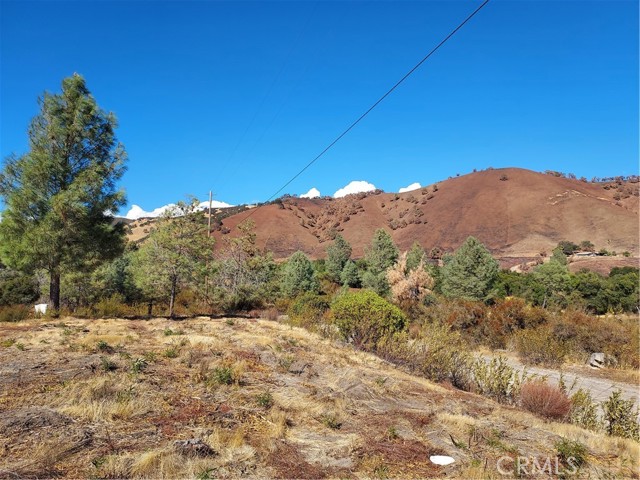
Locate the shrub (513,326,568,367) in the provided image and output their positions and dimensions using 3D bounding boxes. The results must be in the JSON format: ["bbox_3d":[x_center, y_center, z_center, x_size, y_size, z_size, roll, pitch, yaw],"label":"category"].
[{"bbox_3d":[6.858,3.312,13.800,1.710,1.220,1.590,1,-3,0],"label":"shrub"}]

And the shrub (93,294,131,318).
[{"bbox_3d":[-9.633,3.072,20.500,1.720,1.090,1.600,1,-3,0],"label":"shrub"}]

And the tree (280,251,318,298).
[{"bbox_3d":[-1.709,2.960,37.000,3.110,4.090,2.890,1,-3,0],"label":"tree"}]

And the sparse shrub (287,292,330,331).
[{"bbox_3d":[-0.415,2.578,16.000,1.550,1.340,1.450,1,-3,0],"label":"sparse shrub"}]

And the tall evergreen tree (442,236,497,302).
[{"bbox_3d":[13.309,2.582,39.500,5.060,5.670,4.710,1,-3,0],"label":"tall evergreen tree"}]

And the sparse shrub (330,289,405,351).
[{"bbox_3d":[1.366,2.268,12.500,2.100,1.660,1.950,1,-3,0],"label":"sparse shrub"}]

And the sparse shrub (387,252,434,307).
[{"bbox_3d":[6.833,2.982,33.500,3.550,4.000,3.300,1,-3,0],"label":"sparse shrub"}]

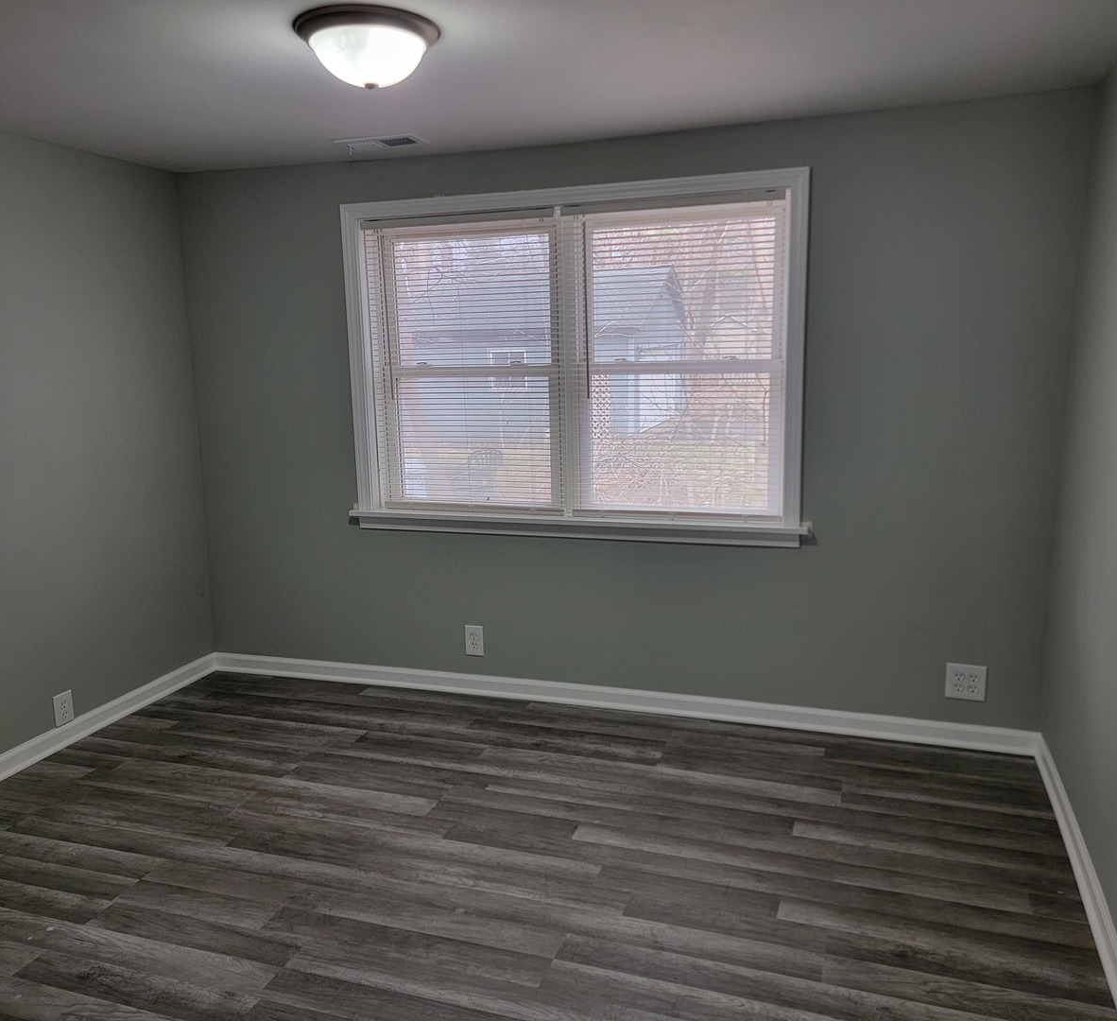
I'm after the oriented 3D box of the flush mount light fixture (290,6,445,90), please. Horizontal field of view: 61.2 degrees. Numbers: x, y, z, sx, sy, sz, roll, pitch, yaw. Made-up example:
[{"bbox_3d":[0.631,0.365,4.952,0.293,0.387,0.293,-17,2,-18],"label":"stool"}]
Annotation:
[{"bbox_3d":[-0.429,-1.029,2.142,0.327,0.139,0.327,-1,11,0],"label":"flush mount light fixture"}]

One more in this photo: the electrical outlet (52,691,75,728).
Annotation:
[{"bbox_3d":[-1.815,0.730,3.471,0.008,0.116,0.081,2,11,19],"label":"electrical outlet"}]

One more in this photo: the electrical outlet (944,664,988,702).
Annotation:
[{"bbox_3d":[1.410,0.595,3.260,0.125,0.124,0.008,2,11,19],"label":"electrical outlet"}]

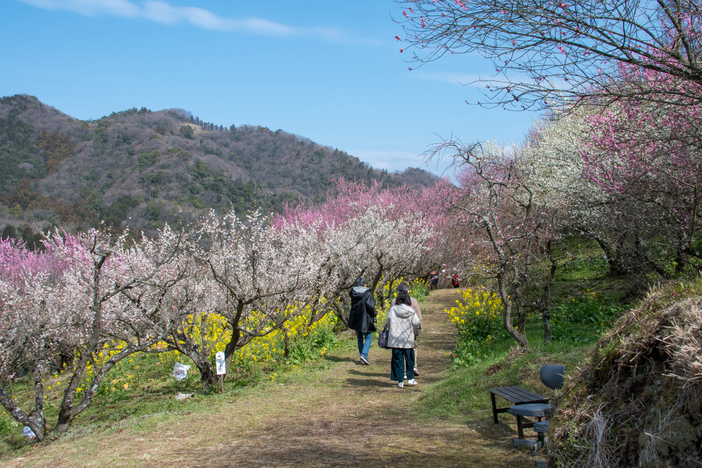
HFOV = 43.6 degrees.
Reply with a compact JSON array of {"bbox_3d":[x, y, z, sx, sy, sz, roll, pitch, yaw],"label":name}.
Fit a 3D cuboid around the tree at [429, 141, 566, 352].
[{"bbox_3d":[2.687,0.212,16.200,2.500,3.750,2.400,-2,-2,0],"label":"tree"}]

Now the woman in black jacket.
[{"bbox_3d":[0.216,1.636,16.500,0.540,1.660,0.480,-2,-2,9],"label":"woman in black jacket"}]

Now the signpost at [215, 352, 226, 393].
[{"bbox_3d":[-2.216,2.335,14.900,0.170,0.710,0.050,-2,-2,-11],"label":"signpost"}]

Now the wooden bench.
[{"bbox_3d":[2.020,2.135,10.520,0.400,0.420,1.300,-4,-3,-5],"label":"wooden bench"}]

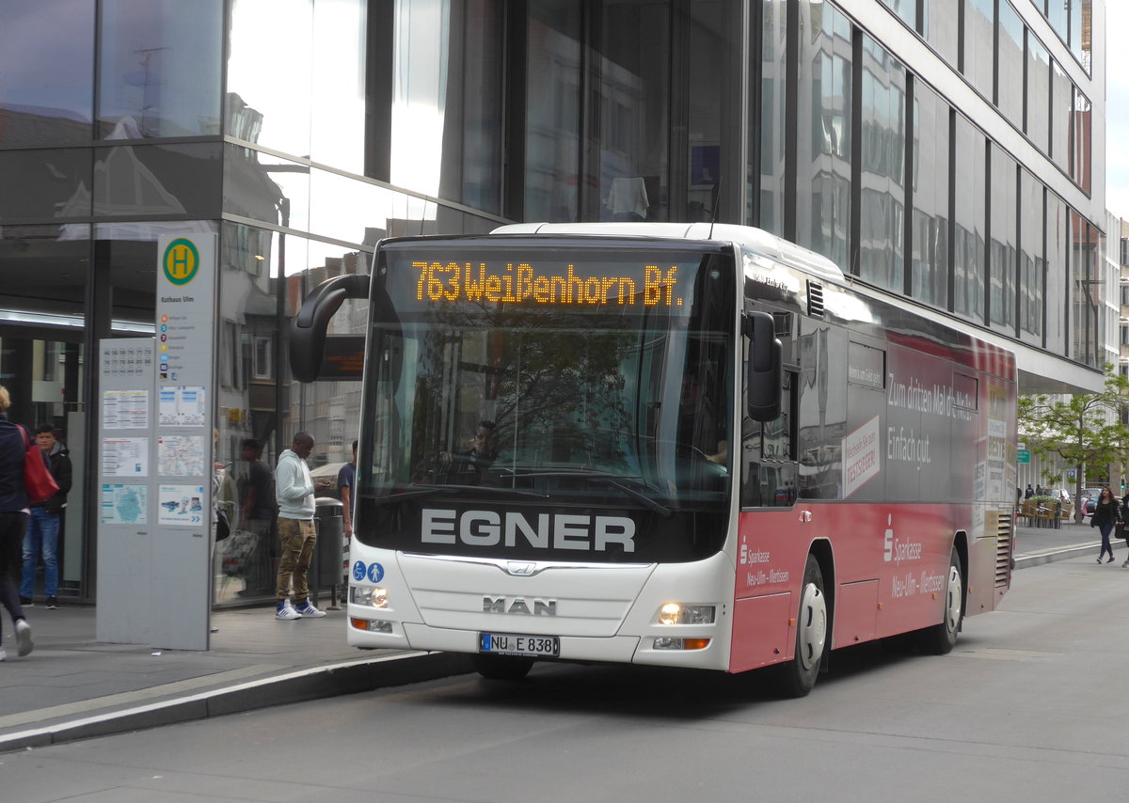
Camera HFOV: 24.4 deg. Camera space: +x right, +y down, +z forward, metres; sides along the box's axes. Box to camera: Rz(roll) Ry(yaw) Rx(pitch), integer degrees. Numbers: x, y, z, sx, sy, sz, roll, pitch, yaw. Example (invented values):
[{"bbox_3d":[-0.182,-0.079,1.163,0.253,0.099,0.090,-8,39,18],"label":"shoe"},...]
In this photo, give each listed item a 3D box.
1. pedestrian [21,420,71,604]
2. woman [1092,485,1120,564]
[{"bbox_3d":[-5.095,1.126,25.600,0.520,1.790,0.350,0,-2,6],"label":"pedestrian"},{"bbox_3d":[11.932,2.726,57.500,0.540,1.680,0.450,0,-2,27],"label":"woman"}]

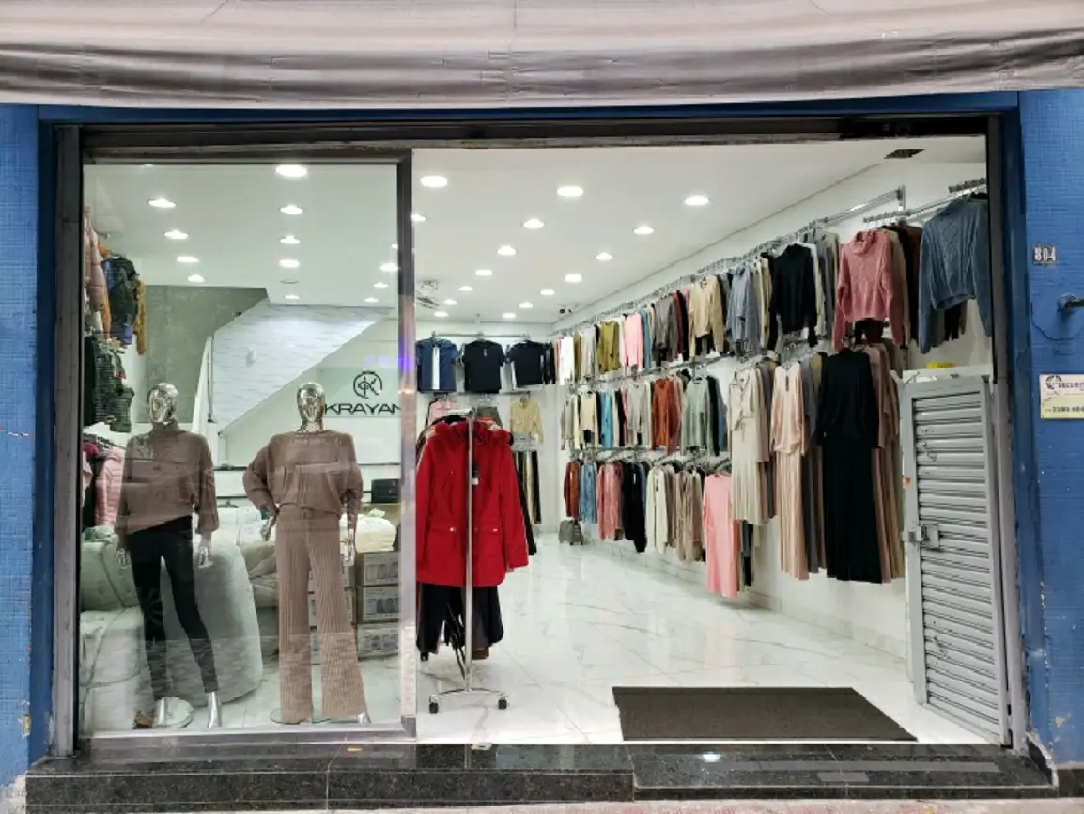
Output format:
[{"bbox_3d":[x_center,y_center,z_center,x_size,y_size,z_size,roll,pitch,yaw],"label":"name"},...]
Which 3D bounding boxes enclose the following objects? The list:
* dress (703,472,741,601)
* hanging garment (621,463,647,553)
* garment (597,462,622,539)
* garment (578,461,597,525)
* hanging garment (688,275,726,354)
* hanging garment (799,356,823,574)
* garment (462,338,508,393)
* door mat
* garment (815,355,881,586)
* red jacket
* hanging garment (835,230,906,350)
[{"bbox_3d":[1.499,1.076,6.787,0.370,1.030,0.170,0,-2,-16],"label":"dress"},{"bbox_3d":[0.971,1.071,8.635,0.340,0.950,0.160,0,-2,-16],"label":"hanging garment"},{"bbox_3d":[0.764,1.068,9.310,0.110,0.865,0.440,0,-3,-23],"label":"garment"},{"bbox_3d":[0.563,1.062,10.063,0.310,0.730,0.150,0,-2,-16],"label":"garment"},{"bbox_3d":[1.439,-0.795,7.090,0.110,0.630,0.440,0,-3,-23],"label":"hanging garment"},{"bbox_3d":[1.920,0.423,5.997,0.110,1.533,0.410,0,-3,-27],"label":"hanging garment"},{"bbox_3d":[-0.846,-0.587,11.716,0.590,0.768,0.150,-1,-3,-8],"label":"garment"},{"bbox_3d":[1.075,1.573,4.228,1.350,0.015,0.815,-1,-2,2],"label":"door mat"},{"bbox_3d":[1.996,0.379,5.309,0.130,1.450,0.460,0,-3,-31],"label":"garment"},{"bbox_3d":[-0.387,0.518,4.480,0.620,0.878,0.230,-1,-3,-2],"label":"red jacket"},{"bbox_3d":[2.009,-0.716,4.984,0.470,0.740,0.170,0,-2,-16],"label":"hanging garment"}]

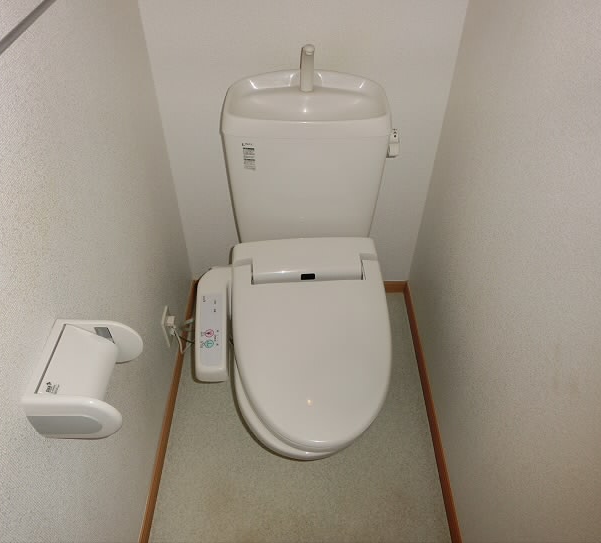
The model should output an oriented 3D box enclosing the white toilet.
[{"bbox_3d":[-0.002,0.025,1.248,0.490,0.950,0.805,0,44,0],"label":"white toilet"}]

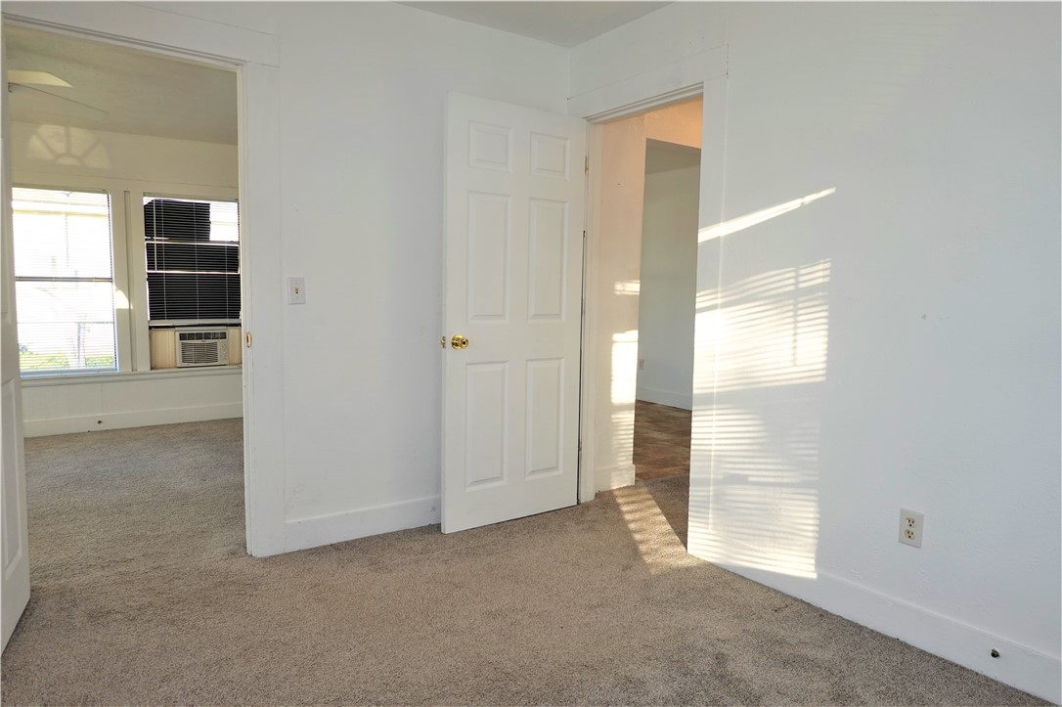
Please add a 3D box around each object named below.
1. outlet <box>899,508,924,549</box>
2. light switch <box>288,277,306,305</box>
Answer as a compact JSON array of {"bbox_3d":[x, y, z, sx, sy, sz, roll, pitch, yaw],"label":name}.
[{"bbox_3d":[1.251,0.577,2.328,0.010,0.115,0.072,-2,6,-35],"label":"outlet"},{"bbox_3d":[-0.995,-0.266,3.016,0.071,0.115,0.016,-2,6,-35],"label":"light switch"}]

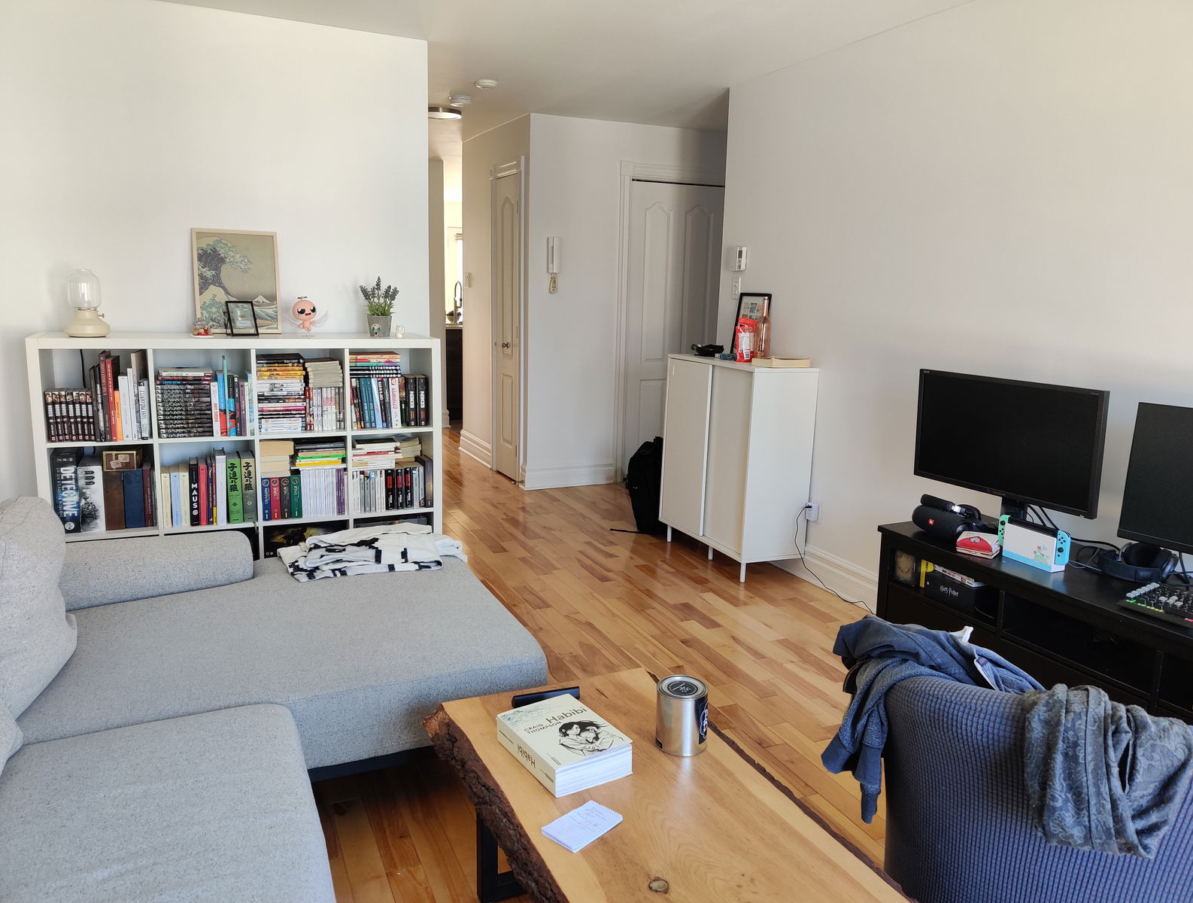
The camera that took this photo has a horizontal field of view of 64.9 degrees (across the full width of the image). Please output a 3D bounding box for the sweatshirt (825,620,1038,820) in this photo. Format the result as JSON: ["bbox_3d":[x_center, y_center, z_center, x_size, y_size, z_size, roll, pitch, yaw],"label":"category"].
[{"bbox_3d":[0.642,0.552,1.830,0.400,0.370,0.340,7,12,27],"label":"sweatshirt"}]

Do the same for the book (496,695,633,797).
[{"bbox_3d":[-0.066,0.578,1.865,0.171,0.057,0.241,-5,12,-32],"label":"book"}]

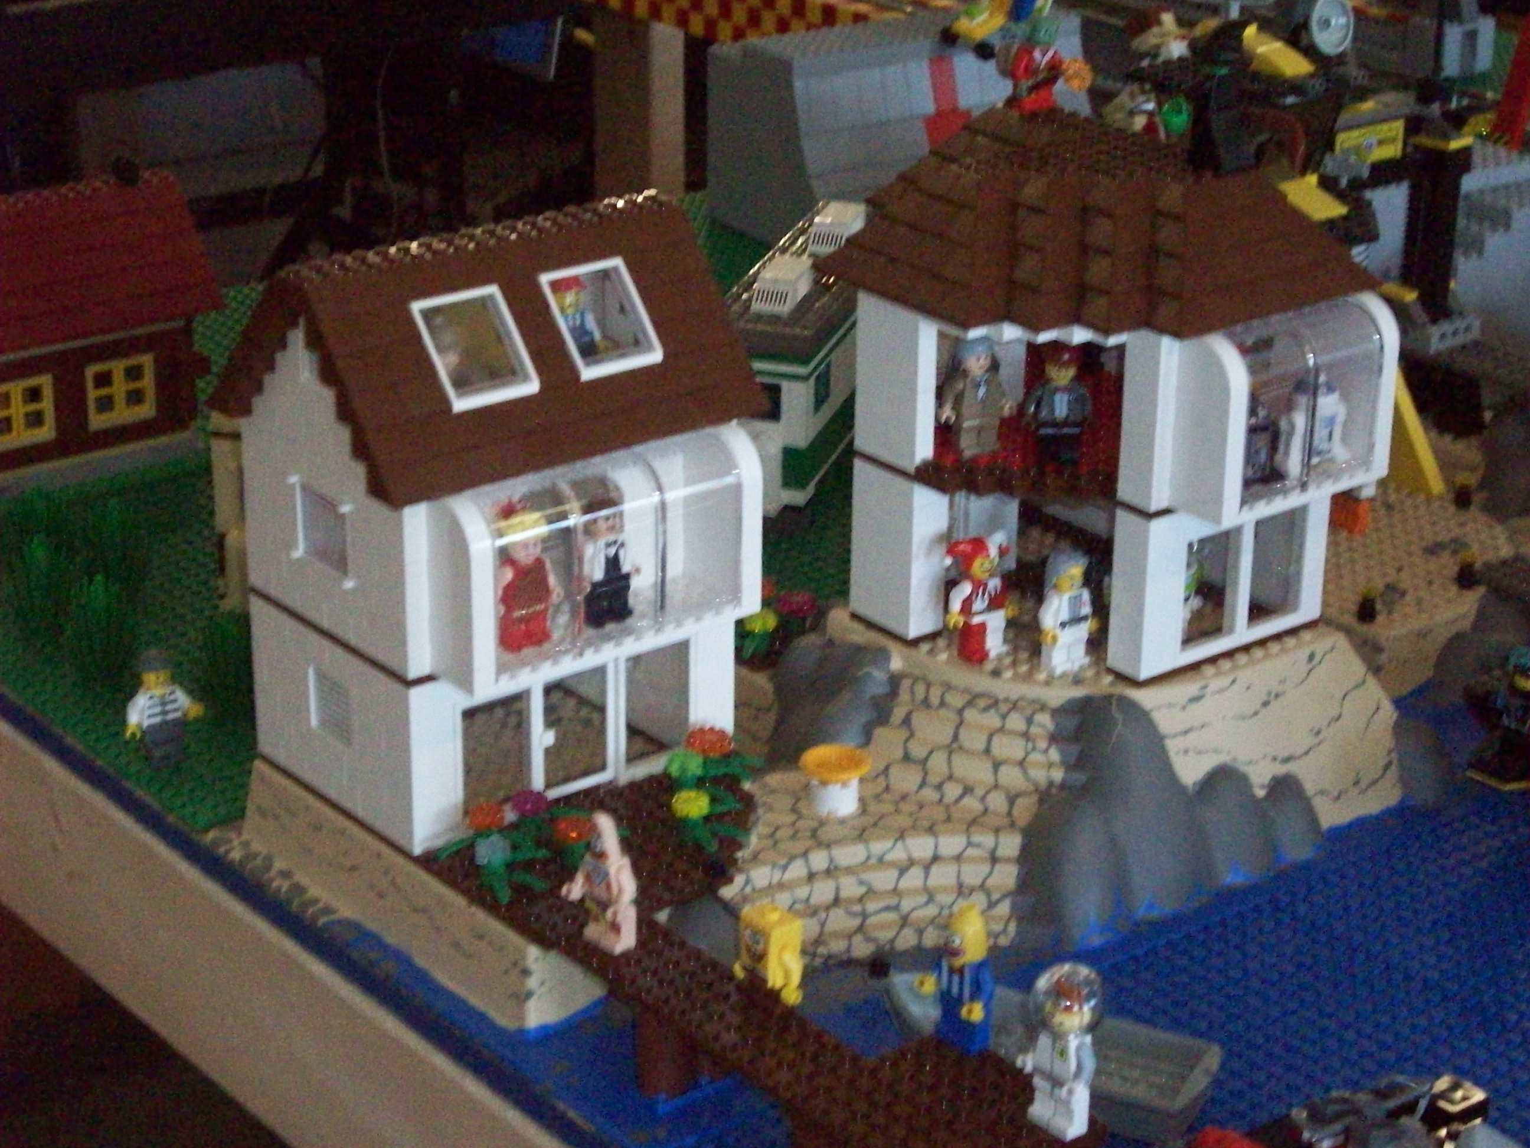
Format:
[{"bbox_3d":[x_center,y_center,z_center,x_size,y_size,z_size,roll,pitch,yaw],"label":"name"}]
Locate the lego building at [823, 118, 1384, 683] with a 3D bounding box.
[{"bbox_3d":[0.119,-0.062,1.154,0.144,0.170,0.136,-16,28,-36],"label":"lego building"}]

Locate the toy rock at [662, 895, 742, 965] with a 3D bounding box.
[{"bbox_3d":[-0.016,0.114,1.059,0.036,0.026,0.021,-16,28,-36],"label":"toy rock"}]

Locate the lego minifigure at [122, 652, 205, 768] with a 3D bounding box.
[{"bbox_3d":[-0.212,0.047,1.196,0.026,0.043,0.015,-16,28,-36],"label":"lego minifigure"}]

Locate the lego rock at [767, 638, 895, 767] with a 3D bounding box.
[{"bbox_3d":[0.023,0.041,1.169,0.042,0.029,0.044,-16,28,-36],"label":"lego rock"}]

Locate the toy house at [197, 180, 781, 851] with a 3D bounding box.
[{"bbox_3d":[-0.085,-0.022,1.108,0.144,0.181,0.128,-16,28,-36],"label":"toy house"}]

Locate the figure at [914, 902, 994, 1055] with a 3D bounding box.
[{"bbox_3d":[0.053,0.114,0.963,0.018,0.043,0.025,-16,28,-36],"label":"figure"}]

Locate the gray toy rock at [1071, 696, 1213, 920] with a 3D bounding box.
[{"bbox_3d":[0.125,0.074,1.118,0.042,0.060,0.045,-16,28,-36],"label":"gray toy rock"}]

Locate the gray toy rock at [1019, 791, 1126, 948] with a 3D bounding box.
[{"bbox_3d":[0.098,0.093,1.095,0.038,0.041,0.031,-16,28,-36],"label":"gray toy rock"}]

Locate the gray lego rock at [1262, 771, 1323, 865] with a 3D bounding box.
[{"bbox_3d":[0.179,0.080,1.154,0.026,0.023,0.022,-16,28,-36],"label":"gray lego rock"}]

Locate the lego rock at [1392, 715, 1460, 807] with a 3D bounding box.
[{"bbox_3d":[0.232,0.062,1.197,0.023,0.025,0.026,-16,28,-36],"label":"lego rock"}]

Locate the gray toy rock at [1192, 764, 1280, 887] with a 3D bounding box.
[{"bbox_3d":[0.157,0.081,1.138,0.030,0.032,0.027,-16,28,-36],"label":"gray toy rock"}]

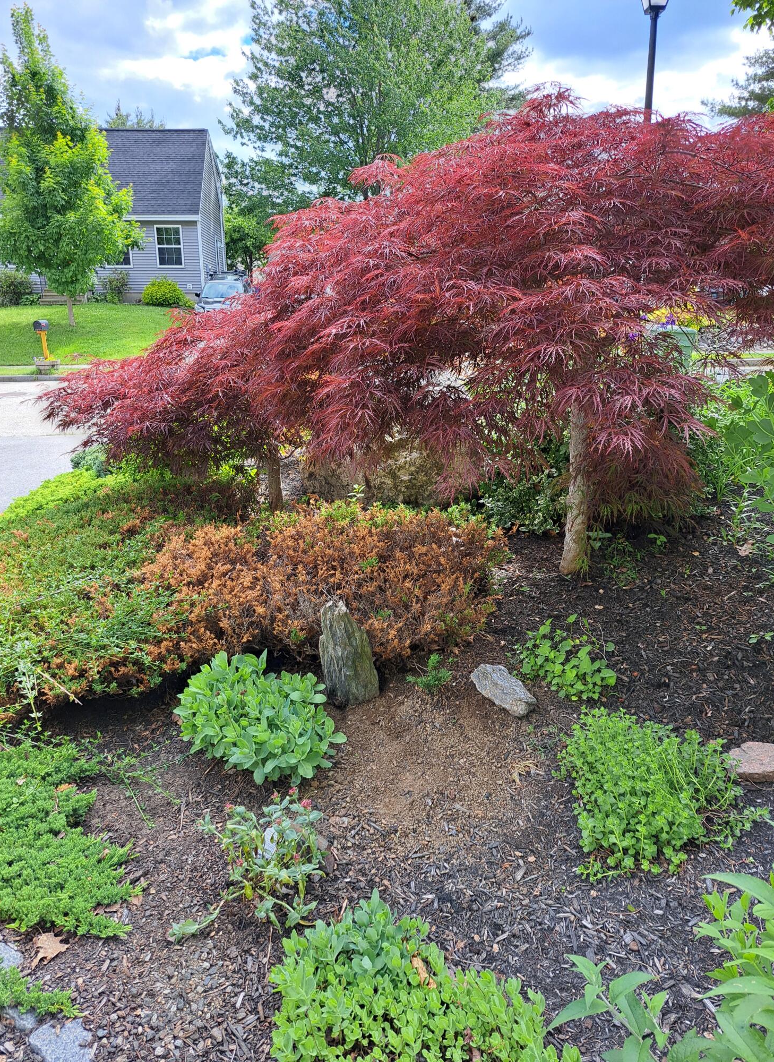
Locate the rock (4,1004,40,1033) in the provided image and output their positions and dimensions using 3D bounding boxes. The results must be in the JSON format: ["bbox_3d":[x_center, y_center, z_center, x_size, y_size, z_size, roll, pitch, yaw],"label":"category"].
[{"bbox_3d":[-0.783,1.028,1.578,0.075,0.035,0.070,-9,19,-29],"label":"rock"}]

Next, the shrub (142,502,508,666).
[{"bbox_3d":[-0.297,0.212,3.589,1.580,0.390,1.220,-1,17,-3],"label":"shrub"}]

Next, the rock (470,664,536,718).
[{"bbox_3d":[0.448,0.605,2.829,0.130,0.095,0.270,-16,23,-43],"label":"rock"}]

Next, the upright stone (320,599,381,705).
[{"bbox_3d":[-0.145,0.452,2.763,0.215,0.390,0.150,1,17,5],"label":"upright stone"}]

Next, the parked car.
[{"bbox_3d":[-5.635,-8.060,25.980,1.830,1.600,4.600,-1,17,-4],"label":"parked car"}]

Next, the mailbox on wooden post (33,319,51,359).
[{"bbox_3d":[-7.748,-4.274,16.569,0.190,0.970,0.480,-1,17,-4],"label":"mailbox on wooden post"}]

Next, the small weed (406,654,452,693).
[{"bbox_3d":[0.166,0.562,2.921,0.180,0.120,0.130,0,17,0],"label":"small weed"}]

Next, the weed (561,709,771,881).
[{"bbox_3d":[0.830,0.757,2.228,0.490,0.180,0.540,6,18,19],"label":"weed"}]

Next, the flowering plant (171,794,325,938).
[{"bbox_3d":[-0.358,0.837,1.907,0.360,0.210,0.320,-4,17,-14],"label":"flowering plant"}]

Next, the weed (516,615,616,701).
[{"bbox_3d":[0.728,0.512,3.000,0.380,0.180,0.380,4,17,14],"label":"weed"}]

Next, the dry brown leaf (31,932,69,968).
[{"bbox_3d":[-0.795,0.983,1.737,0.080,0.030,0.095,-16,23,-43],"label":"dry brown leaf"}]

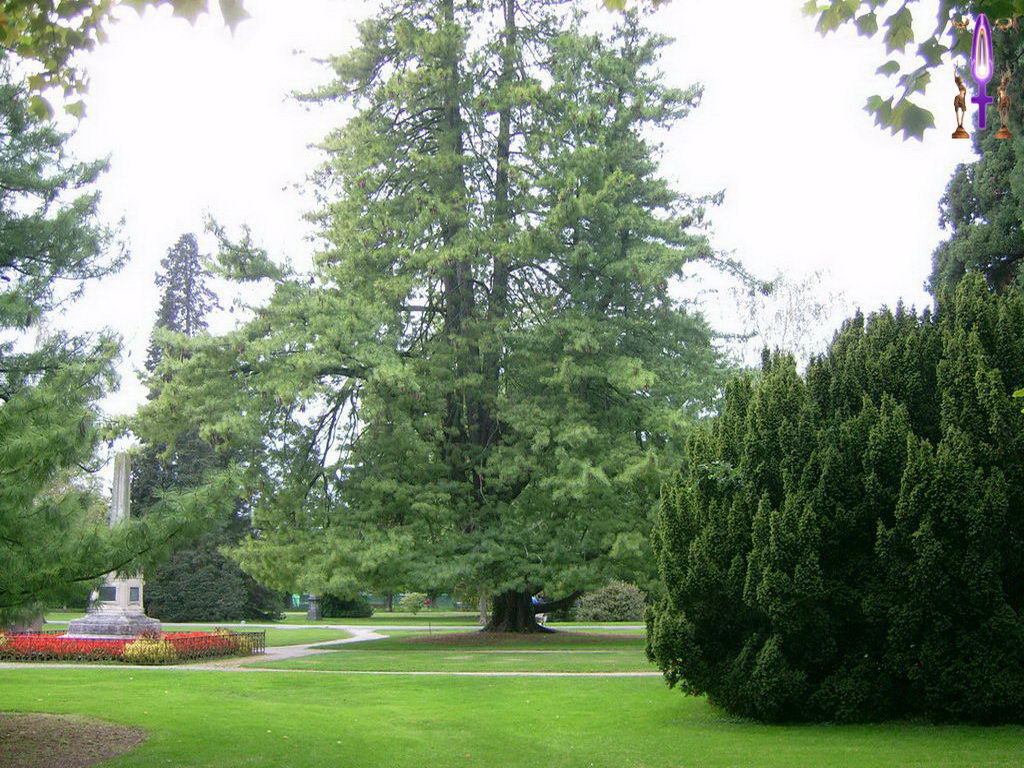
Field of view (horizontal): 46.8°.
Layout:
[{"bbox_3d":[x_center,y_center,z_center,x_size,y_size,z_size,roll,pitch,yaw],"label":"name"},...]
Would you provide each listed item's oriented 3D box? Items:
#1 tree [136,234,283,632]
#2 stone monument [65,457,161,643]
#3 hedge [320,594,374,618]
[{"bbox_3d":[-17.391,2.140,66.642,8.200,22.168,8.200,2,-10,-15],"label":"tree"},{"bbox_3d":[-10.172,4.246,30.733,1.623,4.958,1.623,-2,-10,11],"label":"stone monument"},{"bbox_3d":[-9.776,13.317,70.766,3.200,1.550,2.200,1,-10,-4],"label":"hedge"}]

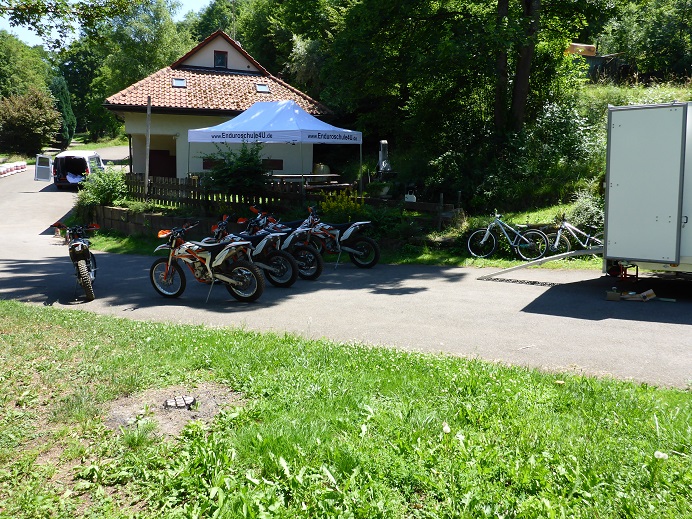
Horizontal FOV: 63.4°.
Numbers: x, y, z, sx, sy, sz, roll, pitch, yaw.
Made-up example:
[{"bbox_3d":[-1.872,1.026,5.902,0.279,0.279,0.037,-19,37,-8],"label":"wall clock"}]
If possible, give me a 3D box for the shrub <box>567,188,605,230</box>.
[{"bbox_3d":[5.790,-1.179,13.200,1.150,1.050,1.000,2,12,0],"label":"shrub"}]

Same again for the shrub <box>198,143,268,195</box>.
[{"bbox_3d":[-3.055,-2.403,15.200,1.800,1.600,1.600,2,12,0],"label":"shrub"}]

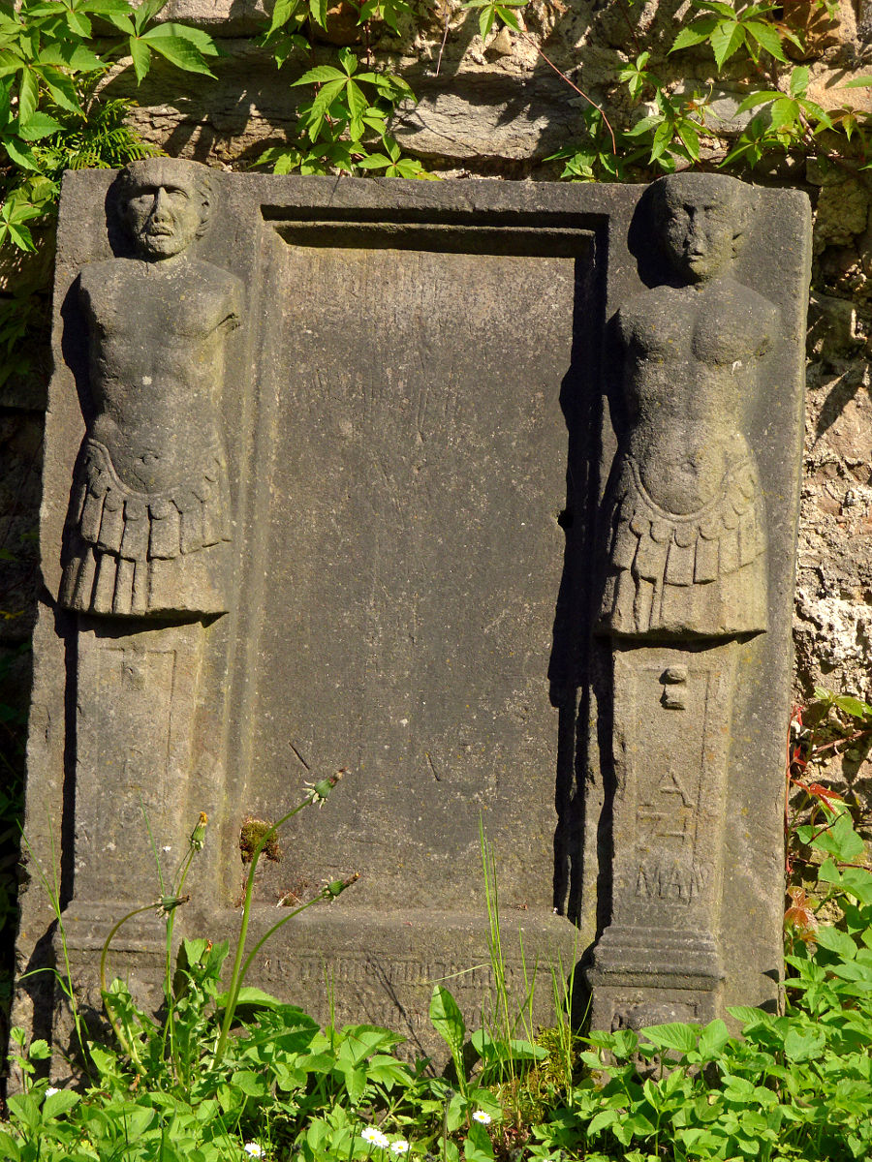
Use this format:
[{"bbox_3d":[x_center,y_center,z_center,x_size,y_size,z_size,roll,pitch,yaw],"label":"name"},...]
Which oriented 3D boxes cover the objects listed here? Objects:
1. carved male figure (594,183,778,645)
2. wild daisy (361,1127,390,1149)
[{"bbox_3d":[0.282,-0.196,9.600,0.188,0.520,0.095,1,-8,8],"label":"carved male figure"},{"bbox_3d":[-0.066,0.605,9.250,0.030,0.021,0.026,2,4,-3],"label":"wild daisy"}]

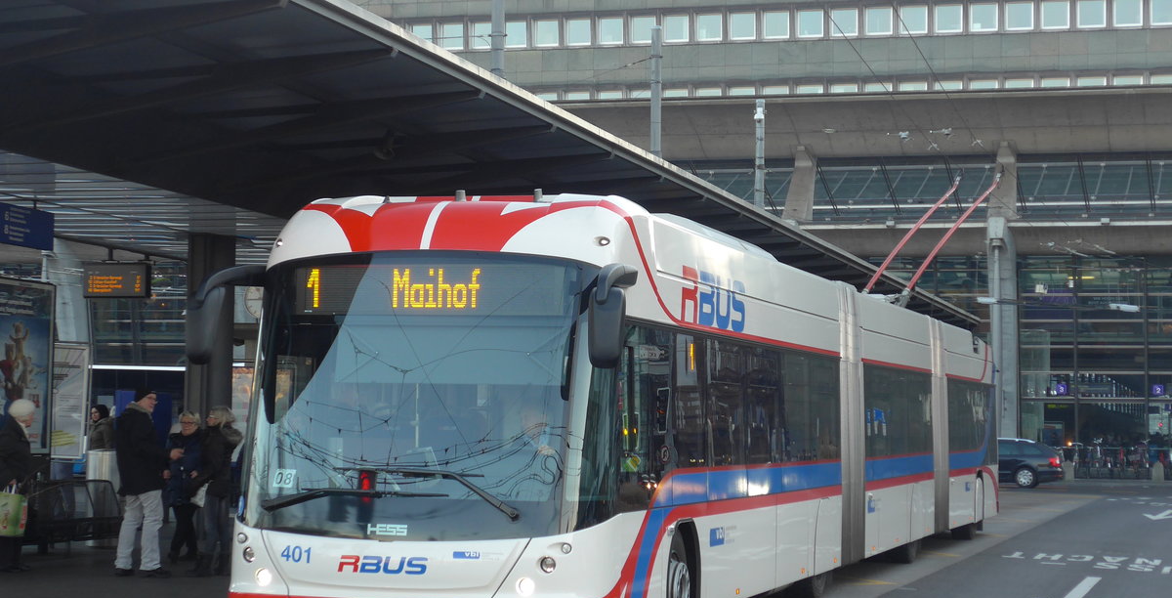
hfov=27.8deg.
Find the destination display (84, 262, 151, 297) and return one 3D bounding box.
[{"bbox_3d":[-5.477,-0.210,27.600,0.840,0.420,0.140,0,-3,16],"label":"destination display"}]

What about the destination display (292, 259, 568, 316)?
[{"bbox_3d":[-1.047,-0.064,16.279,1.970,0.360,0.120,0,-3,16],"label":"destination display"}]

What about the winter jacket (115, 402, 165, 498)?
[{"bbox_3d":[-4.383,1.483,23.300,0.440,0.930,0.560,2,-3,-15],"label":"winter jacket"}]

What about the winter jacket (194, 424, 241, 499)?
[{"bbox_3d":[-3.666,1.612,23.500,0.400,0.750,0.500,0,-3,9],"label":"winter jacket"}]

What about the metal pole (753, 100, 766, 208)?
[{"bbox_3d":[4.406,-0.095,60.739,0.230,10.050,0.230,0,-3,16],"label":"metal pole"}]

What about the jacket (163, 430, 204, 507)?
[{"bbox_3d":[-4.301,1.809,25.300,0.500,0.800,0.350,1,-3,3],"label":"jacket"}]

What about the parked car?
[{"bbox_3d":[12.038,4.898,71.427,4.800,1.510,1.820,0,-3,14],"label":"parked car"}]

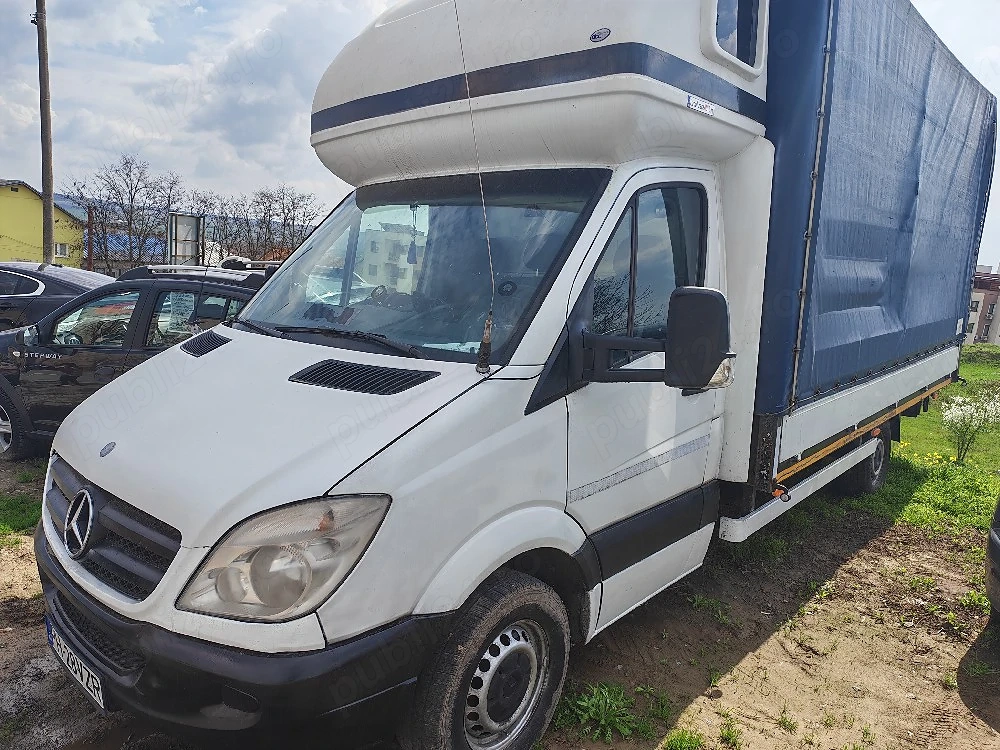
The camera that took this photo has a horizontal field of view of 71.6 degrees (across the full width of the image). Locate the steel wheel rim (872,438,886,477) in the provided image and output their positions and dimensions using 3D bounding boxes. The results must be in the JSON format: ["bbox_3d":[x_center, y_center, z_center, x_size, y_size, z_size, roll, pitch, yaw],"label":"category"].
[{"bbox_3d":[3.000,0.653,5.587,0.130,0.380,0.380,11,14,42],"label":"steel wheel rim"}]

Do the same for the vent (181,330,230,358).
[{"bbox_3d":[-1.236,-0.132,2.913,0.153,0.035,0.481,-26,21,-26],"label":"vent"}]

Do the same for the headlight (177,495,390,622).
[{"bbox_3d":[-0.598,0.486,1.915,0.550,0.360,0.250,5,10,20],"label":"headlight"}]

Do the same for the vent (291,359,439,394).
[{"bbox_3d":[-0.436,0.007,2.198,0.481,0.035,0.153,7,31,26],"label":"vent"}]

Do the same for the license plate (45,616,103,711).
[{"bbox_3d":[-1.415,0.945,2.295,0.520,0.112,0.018,11,16,42],"label":"license plate"}]

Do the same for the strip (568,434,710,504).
[{"bbox_3d":[0.597,0.353,2.749,0.012,0.048,1.055,10,13,41],"label":"strip"}]

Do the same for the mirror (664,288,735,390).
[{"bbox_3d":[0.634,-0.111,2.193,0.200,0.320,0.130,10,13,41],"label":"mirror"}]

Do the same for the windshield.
[{"bbox_3d":[-0.464,-0.500,2.887,1.720,1.050,0.150,10,-32,41],"label":"windshield"}]

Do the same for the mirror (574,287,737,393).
[{"bbox_3d":[0.501,-0.118,2.232,0.440,0.325,0.270,10,13,41],"label":"mirror"}]

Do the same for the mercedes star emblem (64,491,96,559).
[{"bbox_3d":[-1.370,0.482,2.255,0.207,0.207,0.030,11,-3,42],"label":"mercedes star emblem"}]

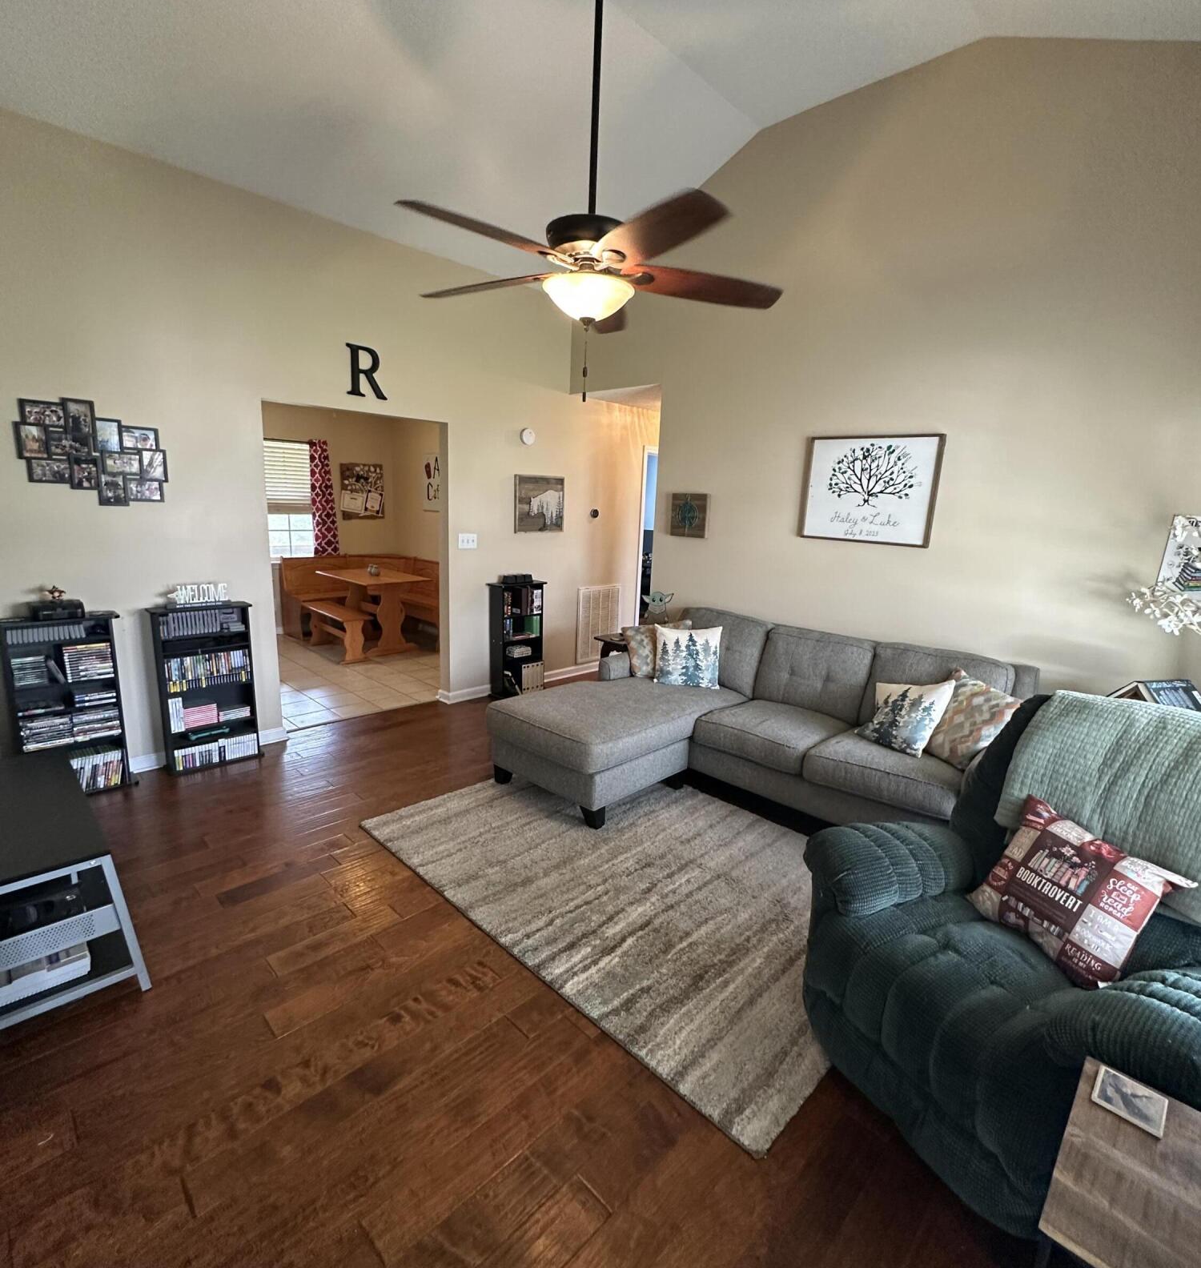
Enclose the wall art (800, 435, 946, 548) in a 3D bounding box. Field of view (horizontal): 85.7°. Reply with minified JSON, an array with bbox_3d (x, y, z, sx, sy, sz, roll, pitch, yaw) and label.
[{"bbox_3d":[1.546,-0.833,3.762,0.780,0.602,0.025,14,16,43],"label":"wall art"}]

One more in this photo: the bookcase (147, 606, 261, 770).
[{"bbox_3d":[-2.250,0.306,3.716,0.178,0.921,0.506,14,16,43],"label":"bookcase"}]

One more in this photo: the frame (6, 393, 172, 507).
[{"bbox_3d":[-2.524,-0.900,3.244,0.023,0.506,0.603,14,16,43],"label":"frame"}]

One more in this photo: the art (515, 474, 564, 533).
[{"bbox_3d":[-0.508,-1.059,5.309,0.034,0.454,0.489,14,16,43],"label":"art"}]

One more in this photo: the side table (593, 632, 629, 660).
[{"bbox_3d":[0.226,0.323,4.923,0.354,0.596,0.443,14,16,43],"label":"side table"}]

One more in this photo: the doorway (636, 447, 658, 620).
[{"bbox_3d":[0.641,-0.803,6.686,0.131,2.112,0.865,14,16,43],"label":"doorway"}]

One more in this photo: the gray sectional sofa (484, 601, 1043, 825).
[{"bbox_3d":[0.752,0.479,3.494,2.343,0.918,1.691,14,16,43],"label":"gray sectional sofa"}]

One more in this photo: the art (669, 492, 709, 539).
[{"bbox_3d":[0.641,-0.847,4.658,0.314,0.301,0.028,14,16,43],"label":"art"}]

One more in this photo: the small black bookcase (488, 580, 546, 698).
[{"bbox_3d":[-0.674,0.041,5.301,0.178,0.921,0.483,14,16,43],"label":"small black bookcase"}]

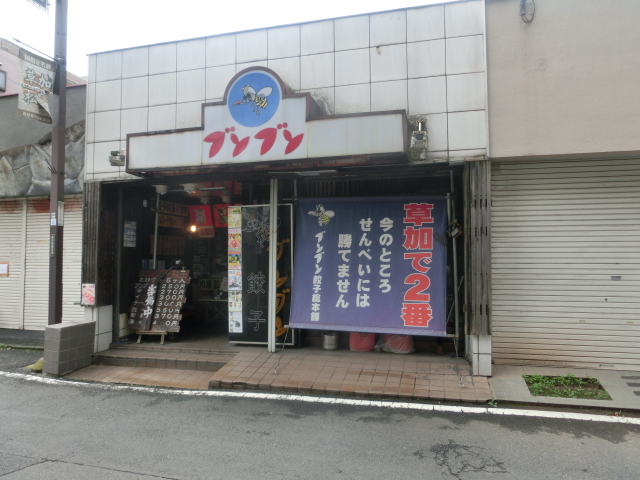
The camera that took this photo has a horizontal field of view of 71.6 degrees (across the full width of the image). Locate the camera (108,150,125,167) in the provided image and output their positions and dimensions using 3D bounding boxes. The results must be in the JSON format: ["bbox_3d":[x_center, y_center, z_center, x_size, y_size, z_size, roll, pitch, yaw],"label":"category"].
[{"bbox_3d":[-2.708,-1.078,5.905,0.162,0.202,0.180,-1,-3,15],"label":"camera"}]

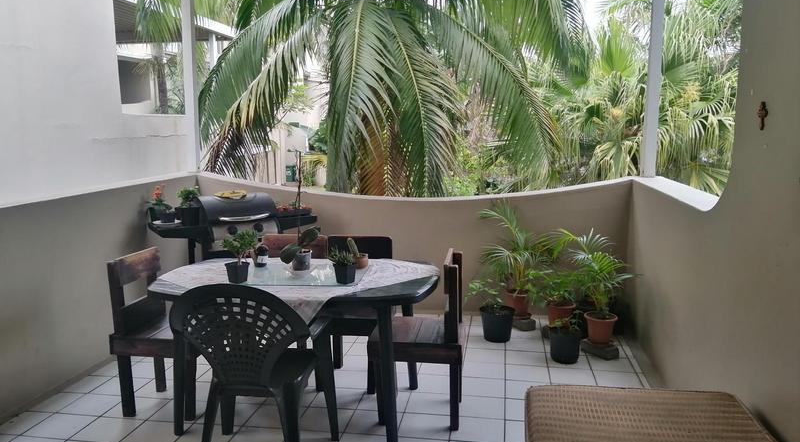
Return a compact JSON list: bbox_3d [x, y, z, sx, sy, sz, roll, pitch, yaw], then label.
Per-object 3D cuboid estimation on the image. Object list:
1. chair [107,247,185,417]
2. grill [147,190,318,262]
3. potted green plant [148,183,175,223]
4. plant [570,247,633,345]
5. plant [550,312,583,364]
[{"bbox_3d":[-1.281,0.609,3.364,0.470,0.860,0.410,1,7,10],"label":"chair"},{"bbox_3d":[-1.160,0.315,4.303,1.116,1.042,0.544,-6,9,-35],"label":"grill"},{"bbox_3d":[-1.669,-0.122,4.187,0.192,0.268,0.172,-3,8,-20],"label":"potted green plant"},{"bbox_3d":[1.394,0.502,4.163,0.426,0.673,0.420,1,7,10],"label":"plant"},{"bbox_3d":[1.046,0.718,3.783,0.207,0.314,0.202,0,7,10],"label":"plant"}]

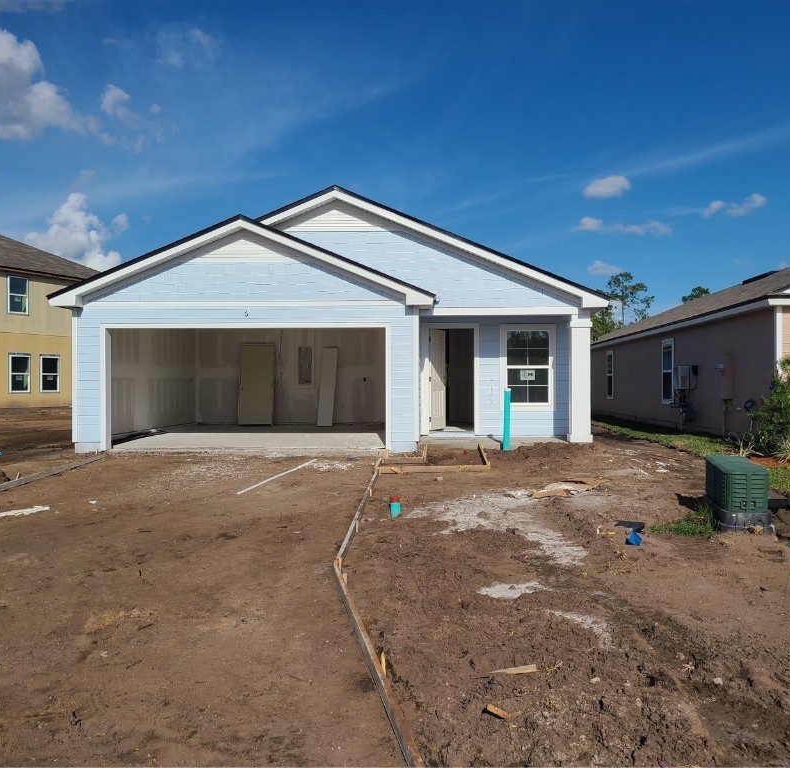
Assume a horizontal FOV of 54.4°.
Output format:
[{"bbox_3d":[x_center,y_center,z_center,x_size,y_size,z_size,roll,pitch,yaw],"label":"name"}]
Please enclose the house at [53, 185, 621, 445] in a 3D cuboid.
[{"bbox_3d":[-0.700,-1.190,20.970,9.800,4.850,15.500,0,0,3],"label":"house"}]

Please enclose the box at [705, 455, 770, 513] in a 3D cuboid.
[{"bbox_3d":[3.630,1.050,8.180,0.440,0.450,0.780,0,0,9],"label":"box"}]

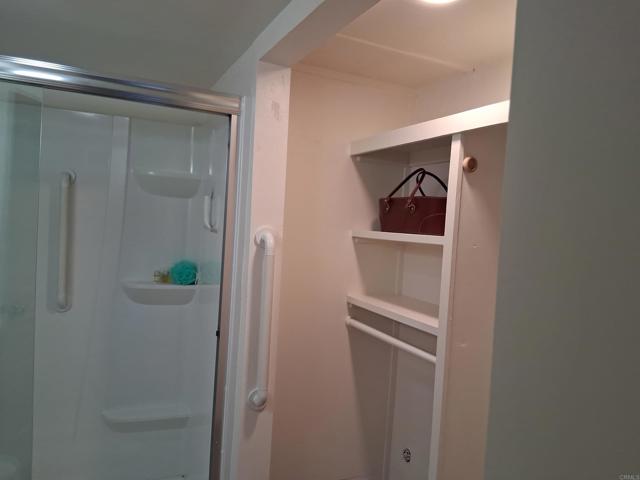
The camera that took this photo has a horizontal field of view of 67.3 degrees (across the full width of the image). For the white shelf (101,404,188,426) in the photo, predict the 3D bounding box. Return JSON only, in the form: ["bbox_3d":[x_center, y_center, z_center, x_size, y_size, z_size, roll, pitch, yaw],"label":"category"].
[{"bbox_3d":[-0.872,0.917,2.418,0.408,0.110,0.170,2,2,-25],"label":"white shelf"}]

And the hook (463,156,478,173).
[{"bbox_3d":[0.478,-0.238,1.526,0.043,0.043,0.034,2,2,-25],"label":"hook"}]

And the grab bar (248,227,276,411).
[{"bbox_3d":[-0.197,0.293,1.740,0.083,0.693,0.083,2,2,-25],"label":"grab bar"}]

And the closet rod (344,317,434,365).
[{"bbox_3d":[0.262,0.389,1.890,0.032,0.032,0.642,2,2,-25],"label":"closet rod"}]

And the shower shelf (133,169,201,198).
[{"bbox_3d":[-0.765,-0.266,2.397,0.324,0.105,0.160,2,2,-25],"label":"shower shelf"}]

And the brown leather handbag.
[{"bbox_3d":[0.396,-0.152,1.933,0.185,0.265,0.295,2,2,-25],"label":"brown leather handbag"}]

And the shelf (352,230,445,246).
[{"bbox_3d":[0.403,-0.006,1.923,0.270,0.029,0.653,2,2,-25],"label":"shelf"}]

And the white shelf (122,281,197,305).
[{"bbox_3d":[-0.806,0.271,2.407,0.355,0.108,0.170,2,2,-25],"label":"white shelf"}]

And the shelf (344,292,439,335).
[{"bbox_3d":[0.386,0.293,1.934,0.270,0.029,0.653,2,2,-25],"label":"shelf"}]

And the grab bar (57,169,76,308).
[{"bbox_3d":[-1.196,0.007,2.256,0.080,0.650,0.082,2,2,-25],"label":"grab bar"}]

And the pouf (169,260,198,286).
[{"bbox_3d":[-0.698,0.169,2.444,0.125,0.118,0.120,2,2,-25],"label":"pouf"}]

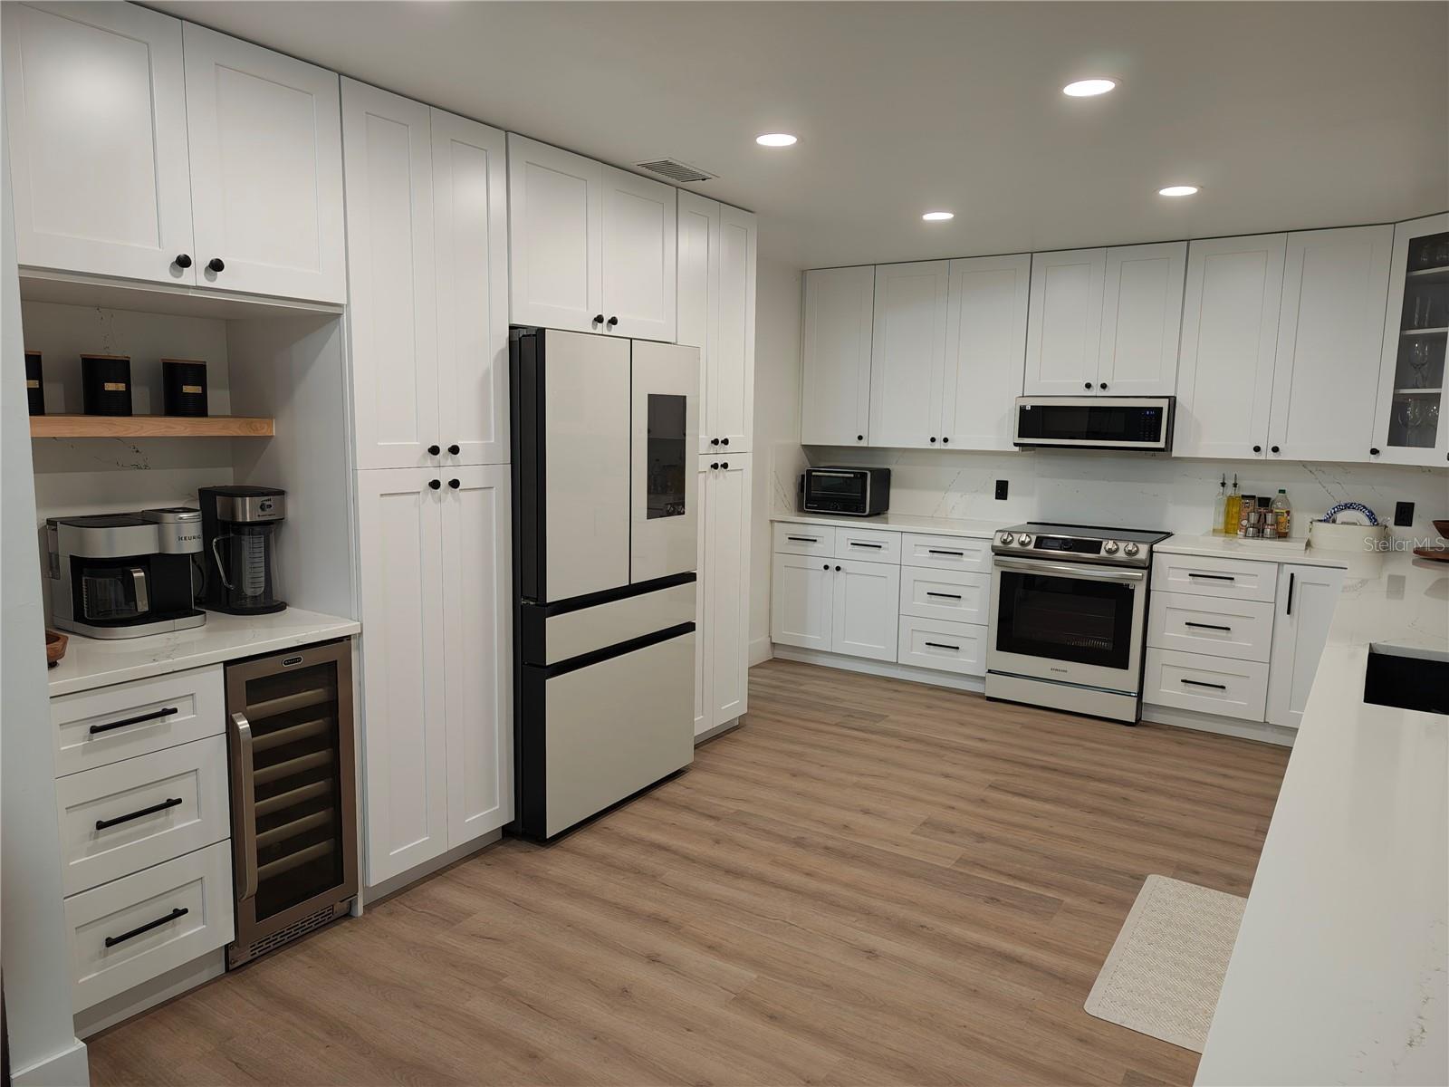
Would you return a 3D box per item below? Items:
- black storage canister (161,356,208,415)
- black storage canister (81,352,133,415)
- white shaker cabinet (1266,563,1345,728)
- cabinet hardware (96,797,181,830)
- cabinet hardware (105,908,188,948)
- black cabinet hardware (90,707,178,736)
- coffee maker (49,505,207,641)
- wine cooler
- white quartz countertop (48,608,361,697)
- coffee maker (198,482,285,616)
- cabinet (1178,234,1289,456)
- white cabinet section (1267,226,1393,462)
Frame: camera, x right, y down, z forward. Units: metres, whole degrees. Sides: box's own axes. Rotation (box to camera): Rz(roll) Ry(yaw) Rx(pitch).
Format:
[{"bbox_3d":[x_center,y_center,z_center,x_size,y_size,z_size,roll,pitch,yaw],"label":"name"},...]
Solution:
[{"bbox_3d":[-1.519,-0.435,2.835,0.114,0.158,0.114,6,9,33],"label":"black storage canister"},{"bbox_3d":[-1.687,-0.428,2.746,0.114,0.165,0.114,7,9,40],"label":"black storage canister"},{"bbox_3d":[2.890,0.481,4.942,0.295,0.810,0.615,6,9,33],"label":"white shaker cabinet"},{"bbox_3d":[-1.401,0.639,2.402,0.036,0.014,0.199,6,9,33],"label":"cabinet hardware"},{"bbox_3d":[-1.410,0.930,2.449,0.036,0.014,0.199,6,9,33],"label":"cabinet hardware"},{"bbox_3d":[-1.403,0.417,2.383,0.036,0.014,0.201,6,9,33],"label":"black cabinet hardware"},{"bbox_3d":[-1.638,0.074,2.750,0.265,0.320,0.312,6,9,33],"label":"coffee maker"},{"bbox_3d":[-1.400,0.703,2.934,0.595,0.868,0.383,6,9,33],"label":"wine cooler"},{"bbox_3d":[-1.543,0.270,2.721,0.615,0.032,0.883,6,9,33],"label":"white quartz countertop"},{"bbox_3d":[-1.453,0.019,3.019,0.235,0.367,0.172,6,9,33],"label":"coffee maker"},{"bbox_3d":[2.582,-0.977,5.116,0.429,1.075,0.328,6,9,33],"label":"cabinet"},{"bbox_3d":[2.916,-0.935,4.827,0.422,1.068,0.330,6,9,34],"label":"white cabinet section"}]

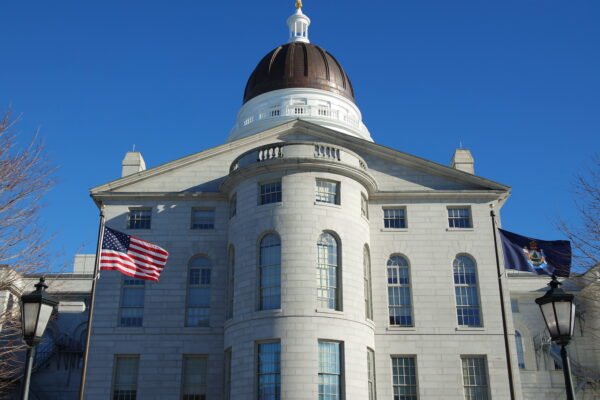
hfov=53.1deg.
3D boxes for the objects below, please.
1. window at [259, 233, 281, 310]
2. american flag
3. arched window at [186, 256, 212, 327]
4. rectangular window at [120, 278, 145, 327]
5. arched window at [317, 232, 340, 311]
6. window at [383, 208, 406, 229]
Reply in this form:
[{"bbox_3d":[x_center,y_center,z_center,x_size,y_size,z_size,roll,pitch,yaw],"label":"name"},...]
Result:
[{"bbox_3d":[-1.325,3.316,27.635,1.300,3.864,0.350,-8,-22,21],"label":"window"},{"bbox_3d":[-6.164,1.994,22.358,2.533,2.131,0.400,0,-22,0],"label":"american flag"},{"bbox_3d":[-6.036,5.467,36.209,1.496,4.475,0.300,0,-22,0],"label":"arched window"},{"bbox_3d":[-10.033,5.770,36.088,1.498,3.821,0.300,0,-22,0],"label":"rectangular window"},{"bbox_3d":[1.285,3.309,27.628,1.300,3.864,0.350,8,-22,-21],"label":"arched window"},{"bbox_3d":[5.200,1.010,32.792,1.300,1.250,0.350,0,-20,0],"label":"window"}]

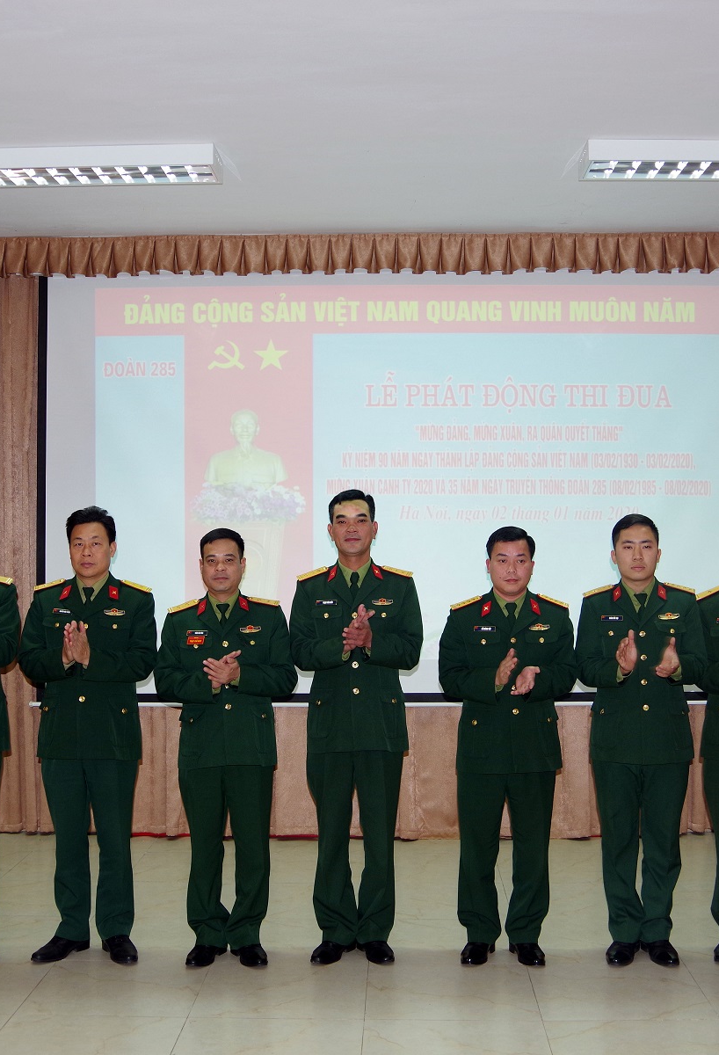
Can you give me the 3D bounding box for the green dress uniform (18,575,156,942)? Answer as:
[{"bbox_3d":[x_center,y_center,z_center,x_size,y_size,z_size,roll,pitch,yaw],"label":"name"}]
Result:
[{"bbox_3d":[-1.048,0.895,5.249,0.533,1.425,0.400,0,-1,2],"label":"green dress uniform"}]

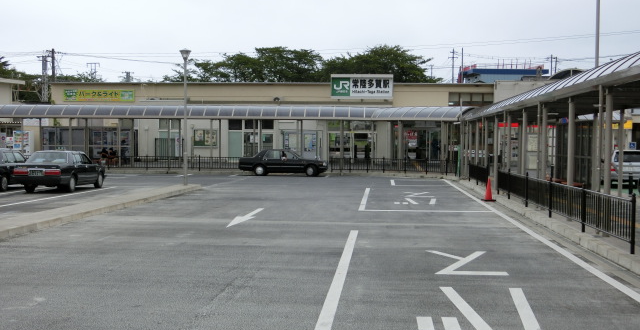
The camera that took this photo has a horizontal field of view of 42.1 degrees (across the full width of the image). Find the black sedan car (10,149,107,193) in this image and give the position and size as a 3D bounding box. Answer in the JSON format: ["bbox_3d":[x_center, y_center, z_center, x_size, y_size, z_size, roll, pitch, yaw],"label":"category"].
[{"bbox_3d":[-8.984,0.185,29.231,1.710,1.430,4.690,1,2,4],"label":"black sedan car"}]

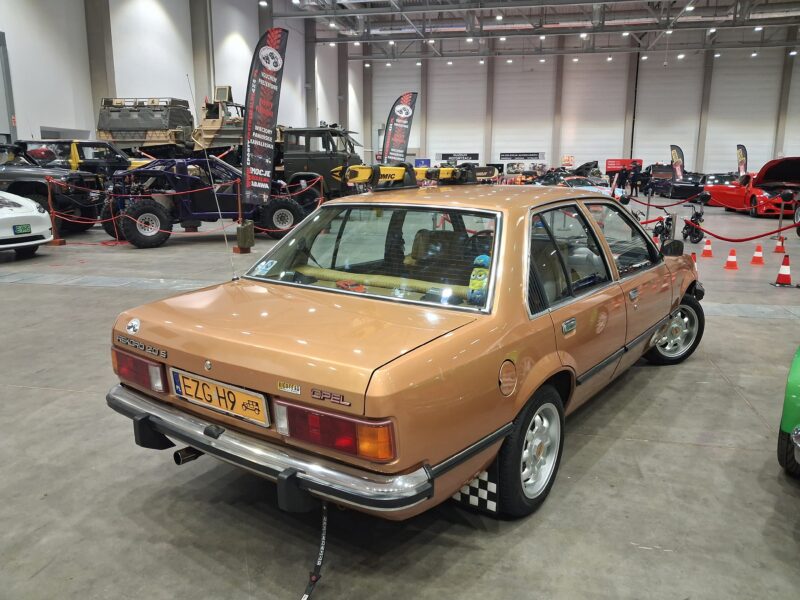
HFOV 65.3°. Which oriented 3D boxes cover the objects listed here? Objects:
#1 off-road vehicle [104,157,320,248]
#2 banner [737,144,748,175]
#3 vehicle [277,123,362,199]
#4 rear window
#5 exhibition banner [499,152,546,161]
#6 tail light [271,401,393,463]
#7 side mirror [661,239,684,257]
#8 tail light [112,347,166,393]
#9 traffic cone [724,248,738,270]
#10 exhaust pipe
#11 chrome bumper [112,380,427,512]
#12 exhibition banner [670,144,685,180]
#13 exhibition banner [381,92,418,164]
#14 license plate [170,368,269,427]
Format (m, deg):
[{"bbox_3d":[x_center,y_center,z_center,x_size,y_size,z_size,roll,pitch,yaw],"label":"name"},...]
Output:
[{"bbox_3d":[-4.426,-2.349,14.380,4.350,1.900,2.060,-7,13,-33],"label":"off-road vehicle"},{"bbox_3d":[21.497,-8.085,39.155,0.650,2.950,0.080,5,13,20],"label":"banner"},{"bbox_3d":[-4.630,-4.225,20.925,6.400,2.850,2.450,2,12,9],"label":"vehicle"},{"bbox_3d":[-0.107,-0.242,2.874,1.370,0.080,0.540,9,54,35],"label":"rear window"},{"bbox_3d":[10.549,-12.327,53.602,3.800,0.600,0.050,3,12,13],"label":"exhibition banner"},{"bbox_3d":[-0.212,0.399,1.945,0.470,0.130,0.080,8,14,35],"label":"tail light"},{"bbox_3d":[1.724,-0.328,3.947,0.150,0.108,0.080,9,14,35],"label":"side mirror"},{"bbox_3d":[-1.083,0.273,2.571,0.470,0.130,0.080,8,14,35],"label":"tail light"},{"bbox_3d":[5.302,-0.650,9.991,0.210,0.330,0.210,6,13,28],"label":"traffic cone"},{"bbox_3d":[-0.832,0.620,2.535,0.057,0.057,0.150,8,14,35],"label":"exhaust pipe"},{"bbox_3d":[-0.620,0.521,2.308,1.610,0.180,0.270,9,14,35],"label":"chrome bumper"},{"bbox_3d":[17.448,-8.103,39.155,0.750,2.950,0.080,5,13,20],"label":"exhibition banner"},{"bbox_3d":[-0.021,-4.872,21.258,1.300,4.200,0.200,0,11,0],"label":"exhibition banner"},{"bbox_3d":[-0.658,0.344,2.246,0.527,0.120,0.022,8,21,35],"label":"license plate"}]

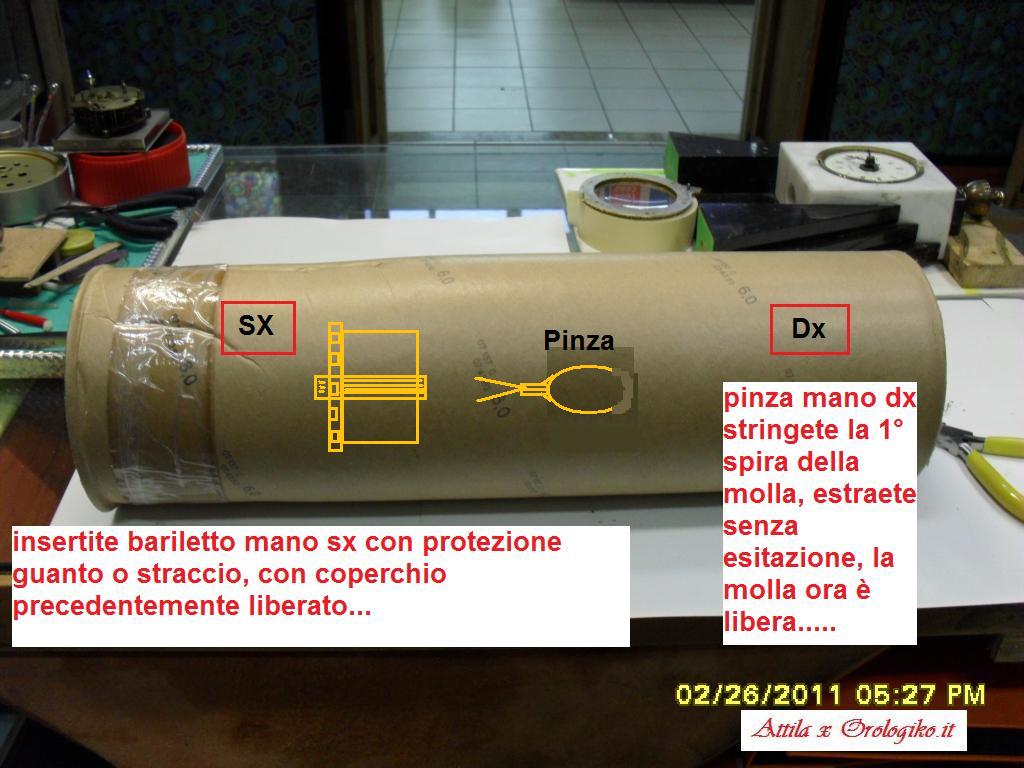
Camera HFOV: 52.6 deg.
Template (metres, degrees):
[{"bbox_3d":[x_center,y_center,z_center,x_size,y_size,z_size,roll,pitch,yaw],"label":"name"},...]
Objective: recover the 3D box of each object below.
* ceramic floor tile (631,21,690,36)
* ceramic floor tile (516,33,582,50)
[{"bbox_3d":[0.820,-1.947,5.701,0.320,0.010,0.320,0,32,-3],"label":"ceramic floor tile"},{"bbox_3d":[0.190,-1.772,5.400,0.320,0.010,0.320,0,32,-3],"label":"ceramic floor tile"}]

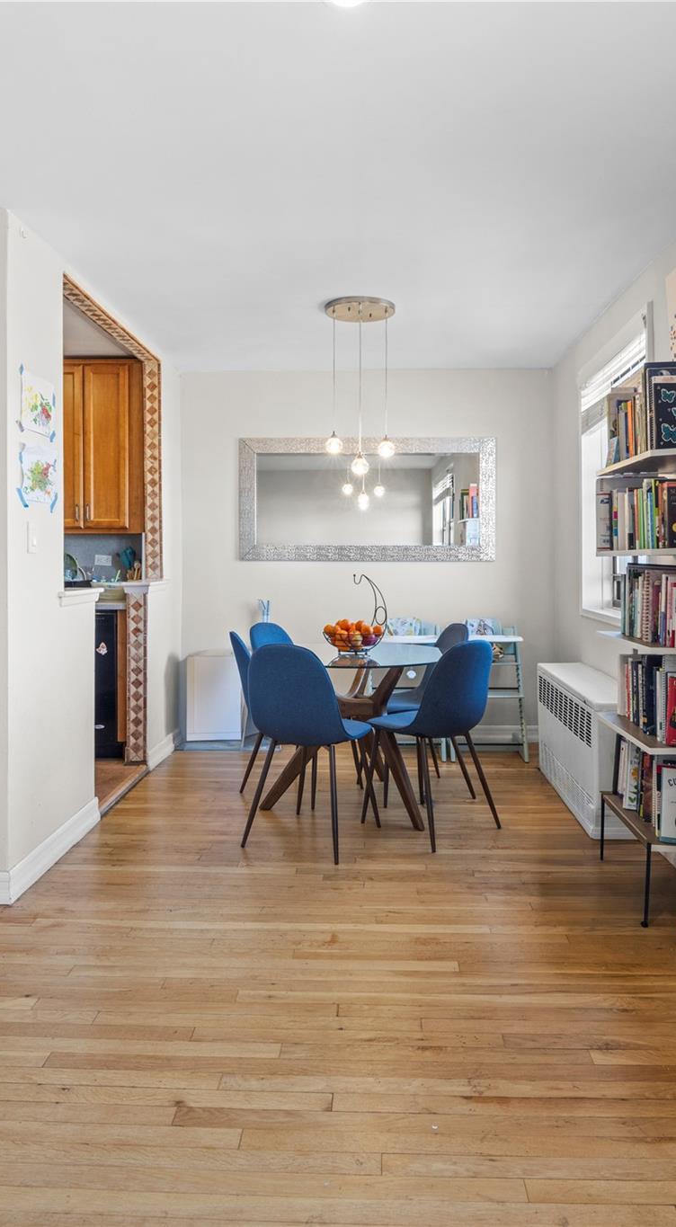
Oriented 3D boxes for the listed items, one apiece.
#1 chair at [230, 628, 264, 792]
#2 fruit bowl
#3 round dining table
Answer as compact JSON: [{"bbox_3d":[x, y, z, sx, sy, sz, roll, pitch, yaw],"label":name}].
[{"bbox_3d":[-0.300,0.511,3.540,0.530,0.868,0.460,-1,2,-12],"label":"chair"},{"bbox_3d":[0.075,0.115,3.530,0.300,0.176,0.300,0,2,0],"label":"fruit bowl"},{"bbox_3d":[0.090,0.572,3.540,0.920,0.746,0.920,0,2,0],"label":"round dining table"}]

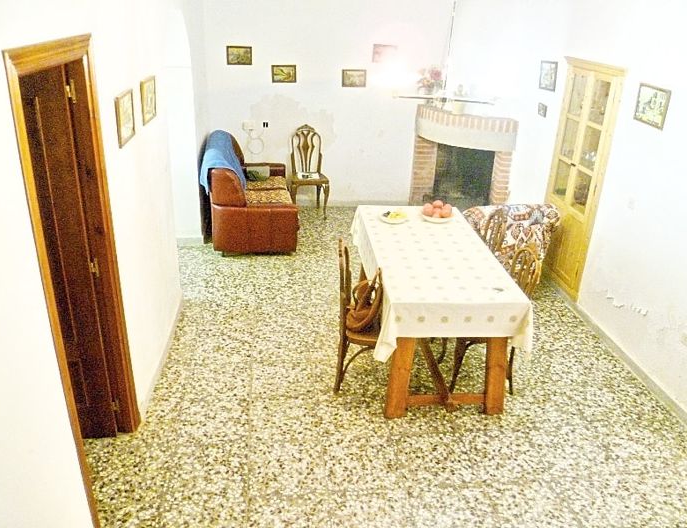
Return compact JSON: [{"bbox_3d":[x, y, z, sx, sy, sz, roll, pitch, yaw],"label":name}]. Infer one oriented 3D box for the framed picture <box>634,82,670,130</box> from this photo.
[{"bbox_3d":[2.126,-1.097,3.950,0.025,0.250,0.350,0,25,-6],"label":"framed picture"}]

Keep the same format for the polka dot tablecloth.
[{"bbox_3d":[0.580,0.044,3.989,0.900,0.390,1.720,0,25,-6],"label":"polka dot tablecloth"}]

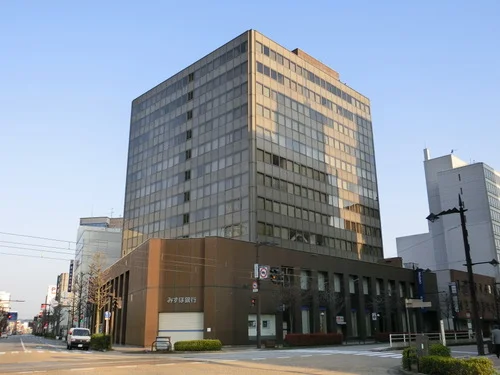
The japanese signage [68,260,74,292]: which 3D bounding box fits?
[{"bbox_3d":[-49.425,24.643,135.982,0.950,8.600,0.300,7,-18,-23],"label":"japanese signage"}]

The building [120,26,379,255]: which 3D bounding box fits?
[{"bbox_3d":[0.334,-1.181,93.028,33.600,33.880,33.600,-16,-22,42],"label":"building"}]

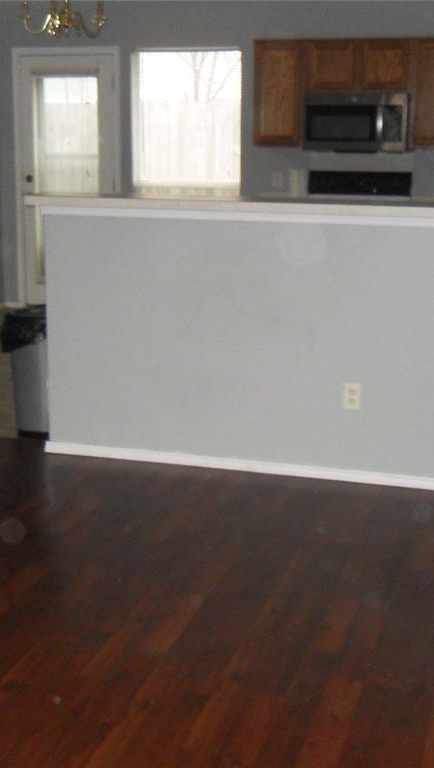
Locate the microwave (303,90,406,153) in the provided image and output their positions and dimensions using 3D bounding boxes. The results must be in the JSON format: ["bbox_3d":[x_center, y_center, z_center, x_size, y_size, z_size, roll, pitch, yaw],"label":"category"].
[{"bbox_3d":[1.042,-1.911,7.562,0.757,0.411,0.400,4,14,17],"label":"microwave"}]

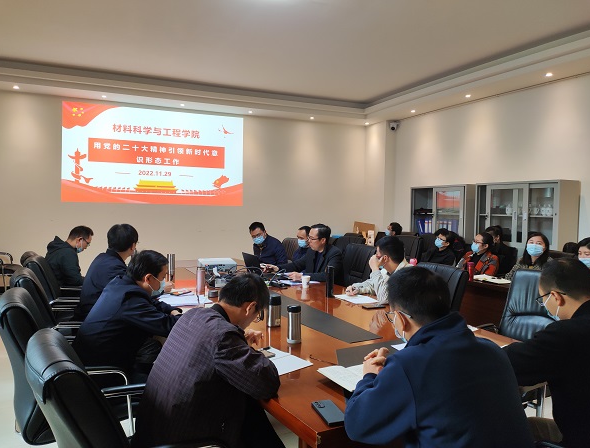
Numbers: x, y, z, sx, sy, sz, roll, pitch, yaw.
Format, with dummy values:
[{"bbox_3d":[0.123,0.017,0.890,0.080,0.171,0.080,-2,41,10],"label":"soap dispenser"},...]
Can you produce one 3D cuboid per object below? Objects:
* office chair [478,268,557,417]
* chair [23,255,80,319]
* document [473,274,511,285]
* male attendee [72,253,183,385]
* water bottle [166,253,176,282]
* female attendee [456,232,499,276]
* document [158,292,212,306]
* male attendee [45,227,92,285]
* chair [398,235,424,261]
[{"bbox_3d":[1.476,0.849,2.768,0.660,1.050,0.620,-1,3,-37],"label":"office chair"},{"bbox_3d":[-1.955,0.762,3.750,0.680,1.050,0.620,-1,3,-28],"label":"chair"},{"bbox_3d":[1.800,0.509,3.950,0.260,0.020,0.330,-1,3,-28],"label":"document"},{"bbox_3d":[-0.892,0.759,2.502,0.700,1.180,0.520,-1,3,-26],"label":"male attendee"},{"bbox_3d":[-1.213,0.397,4.229,0.073,0.210,0.073,-1,3,-26],"label":"water bottle"},{"bbox_3d":[1.891,0.689,4.543,0.750,1.200,0.500,-1,3,-26],"label":"female attendee"},{"bbox_3d":[-0.790,0.551,3.120,0.310,0.012,0.300,-1,3,-28],"label":"document"},{"bbox_3d":[-1.976,0.641,4.120,0.760,1.250,0.520,-1,3,-28],"label":"male attendee"},{"bbox_3d":[1.386,0.699,5.856,0.660,1.050,0.620,-1,3,-26],"label":"chair"}]

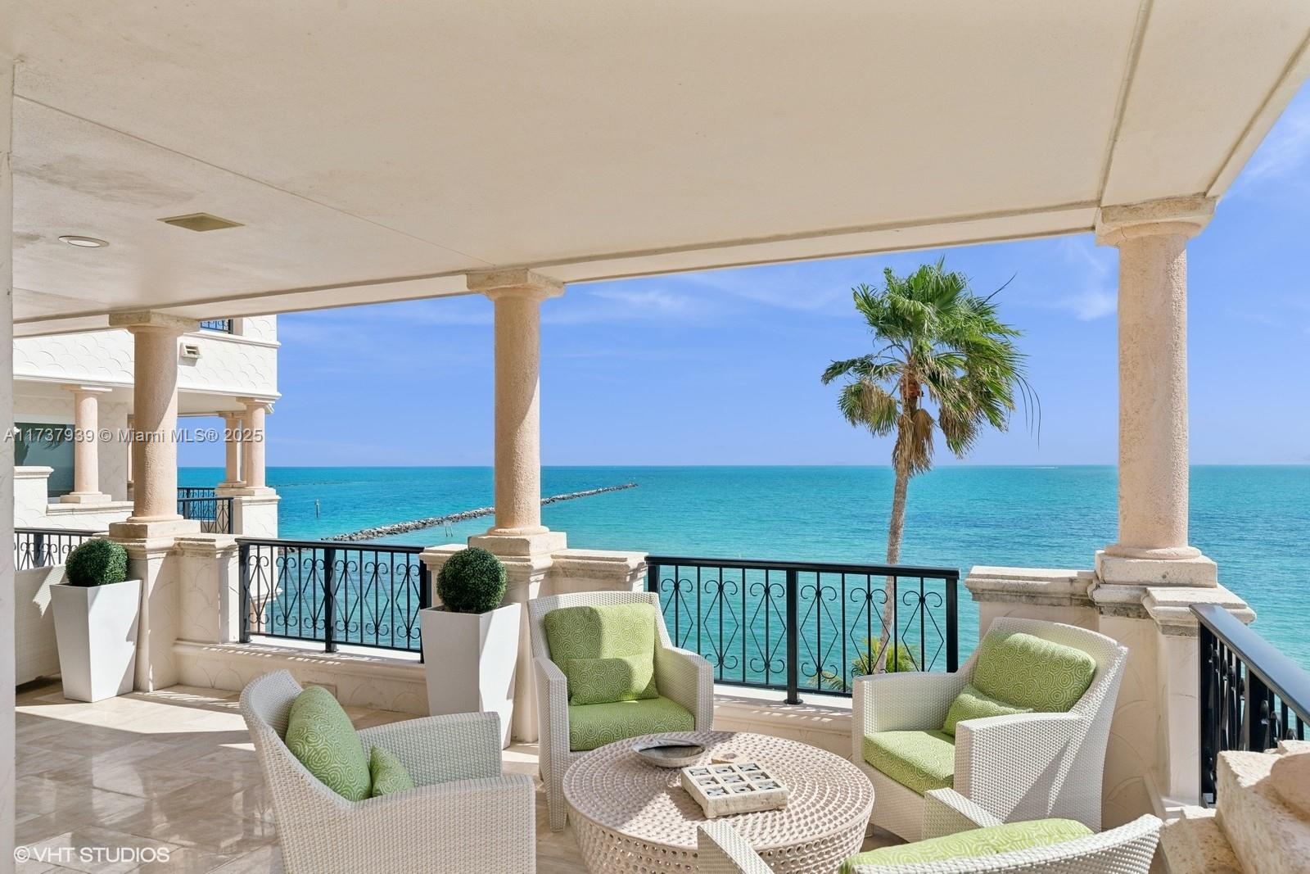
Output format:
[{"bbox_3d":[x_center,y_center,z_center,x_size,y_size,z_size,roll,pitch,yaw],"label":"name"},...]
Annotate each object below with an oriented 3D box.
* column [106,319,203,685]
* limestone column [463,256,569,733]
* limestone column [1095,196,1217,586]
[{"bbox_3d":[-3.721,0.441,6.502,0.442,2.702,0.442,0,-1,23],"label":"column"},{"bbox_3d":[-0.816,0.400,5.196,0.442,2.702,0.442,0,-1,23],"label":"limestone column"},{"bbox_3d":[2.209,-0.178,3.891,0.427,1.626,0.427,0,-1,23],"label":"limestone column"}]

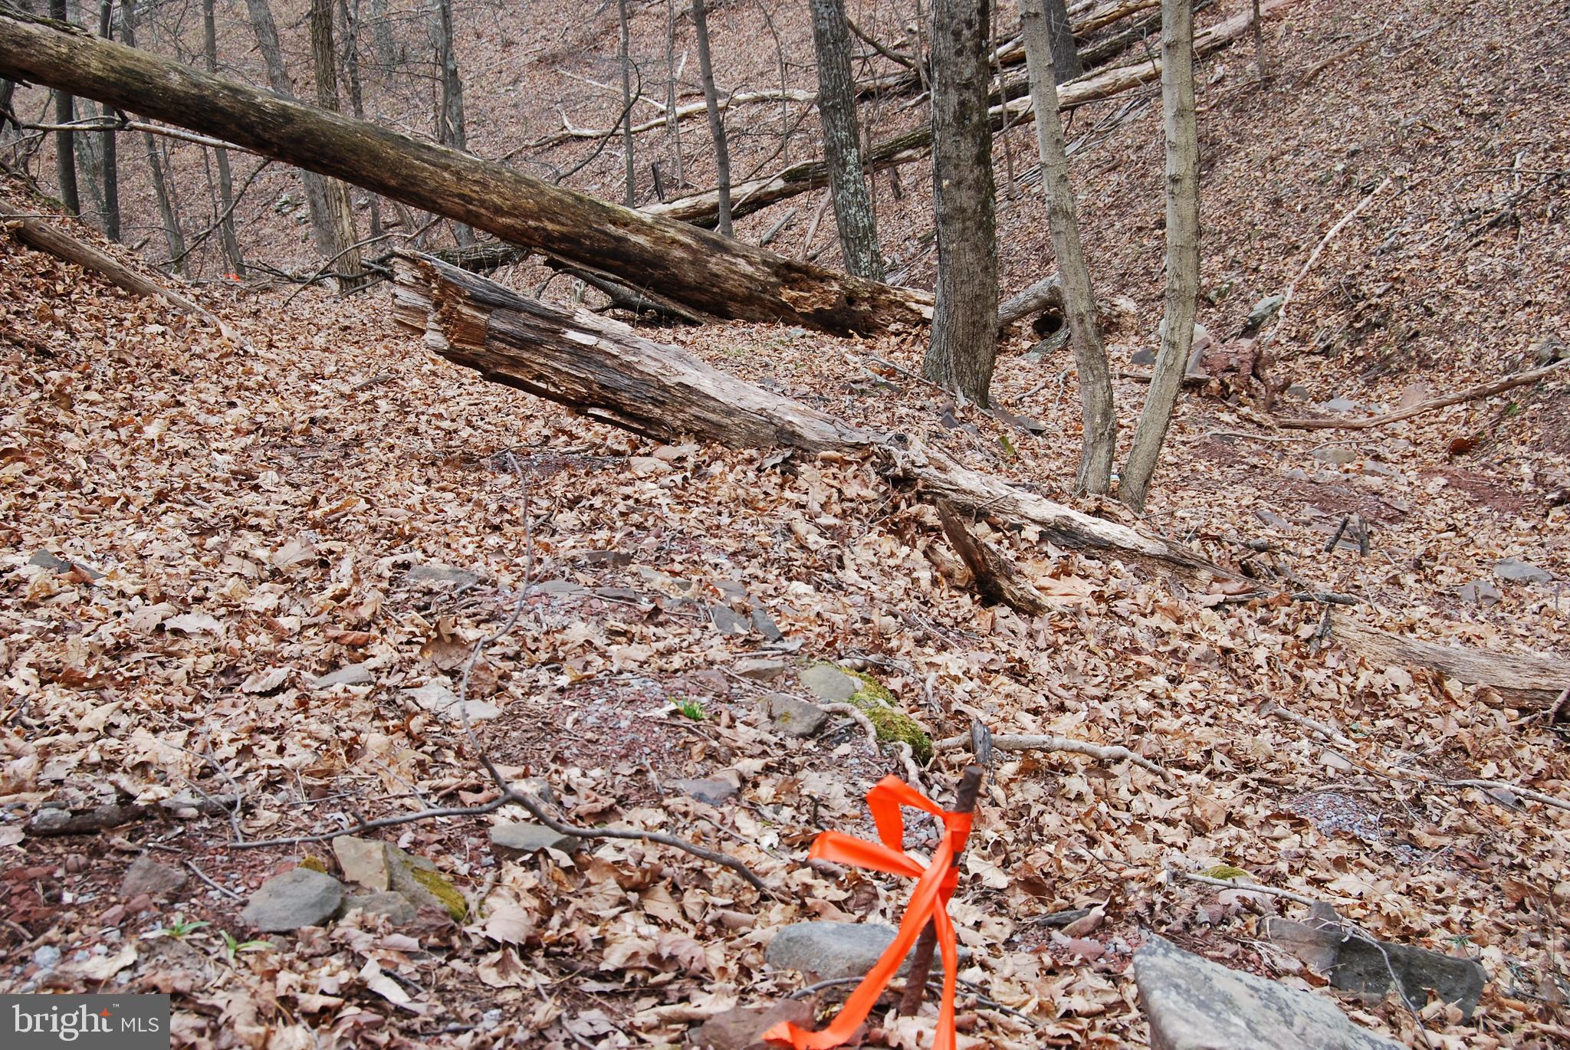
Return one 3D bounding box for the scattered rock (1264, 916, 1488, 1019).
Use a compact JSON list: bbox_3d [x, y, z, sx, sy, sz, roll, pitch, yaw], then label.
[{"bbox_3d":[0.779,0.584,2.420,0.275,0.080,0.120,9,9,18],"label":"scattered rock"}]

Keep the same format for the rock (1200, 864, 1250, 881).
[{"bbox_3d":[0.668,0.528,2.780,0.070,0.022,0.055,-1,7,0],"label":"rock"}]

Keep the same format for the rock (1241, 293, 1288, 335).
[{"bbox_3d":[3.526,-1.554,13.500,0.320,0.270,0.250,0,7,0],"label":"rock"}]

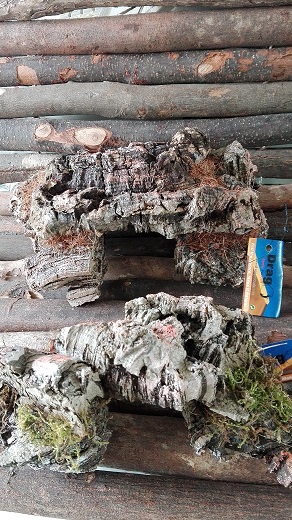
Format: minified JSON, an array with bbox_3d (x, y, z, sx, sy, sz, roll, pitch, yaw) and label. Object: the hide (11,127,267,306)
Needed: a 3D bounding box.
[{"bbox_3d":[-0.008,-0.058,0.519,0.335,0.145,0.175,0,53,5],"label":"hide"}]

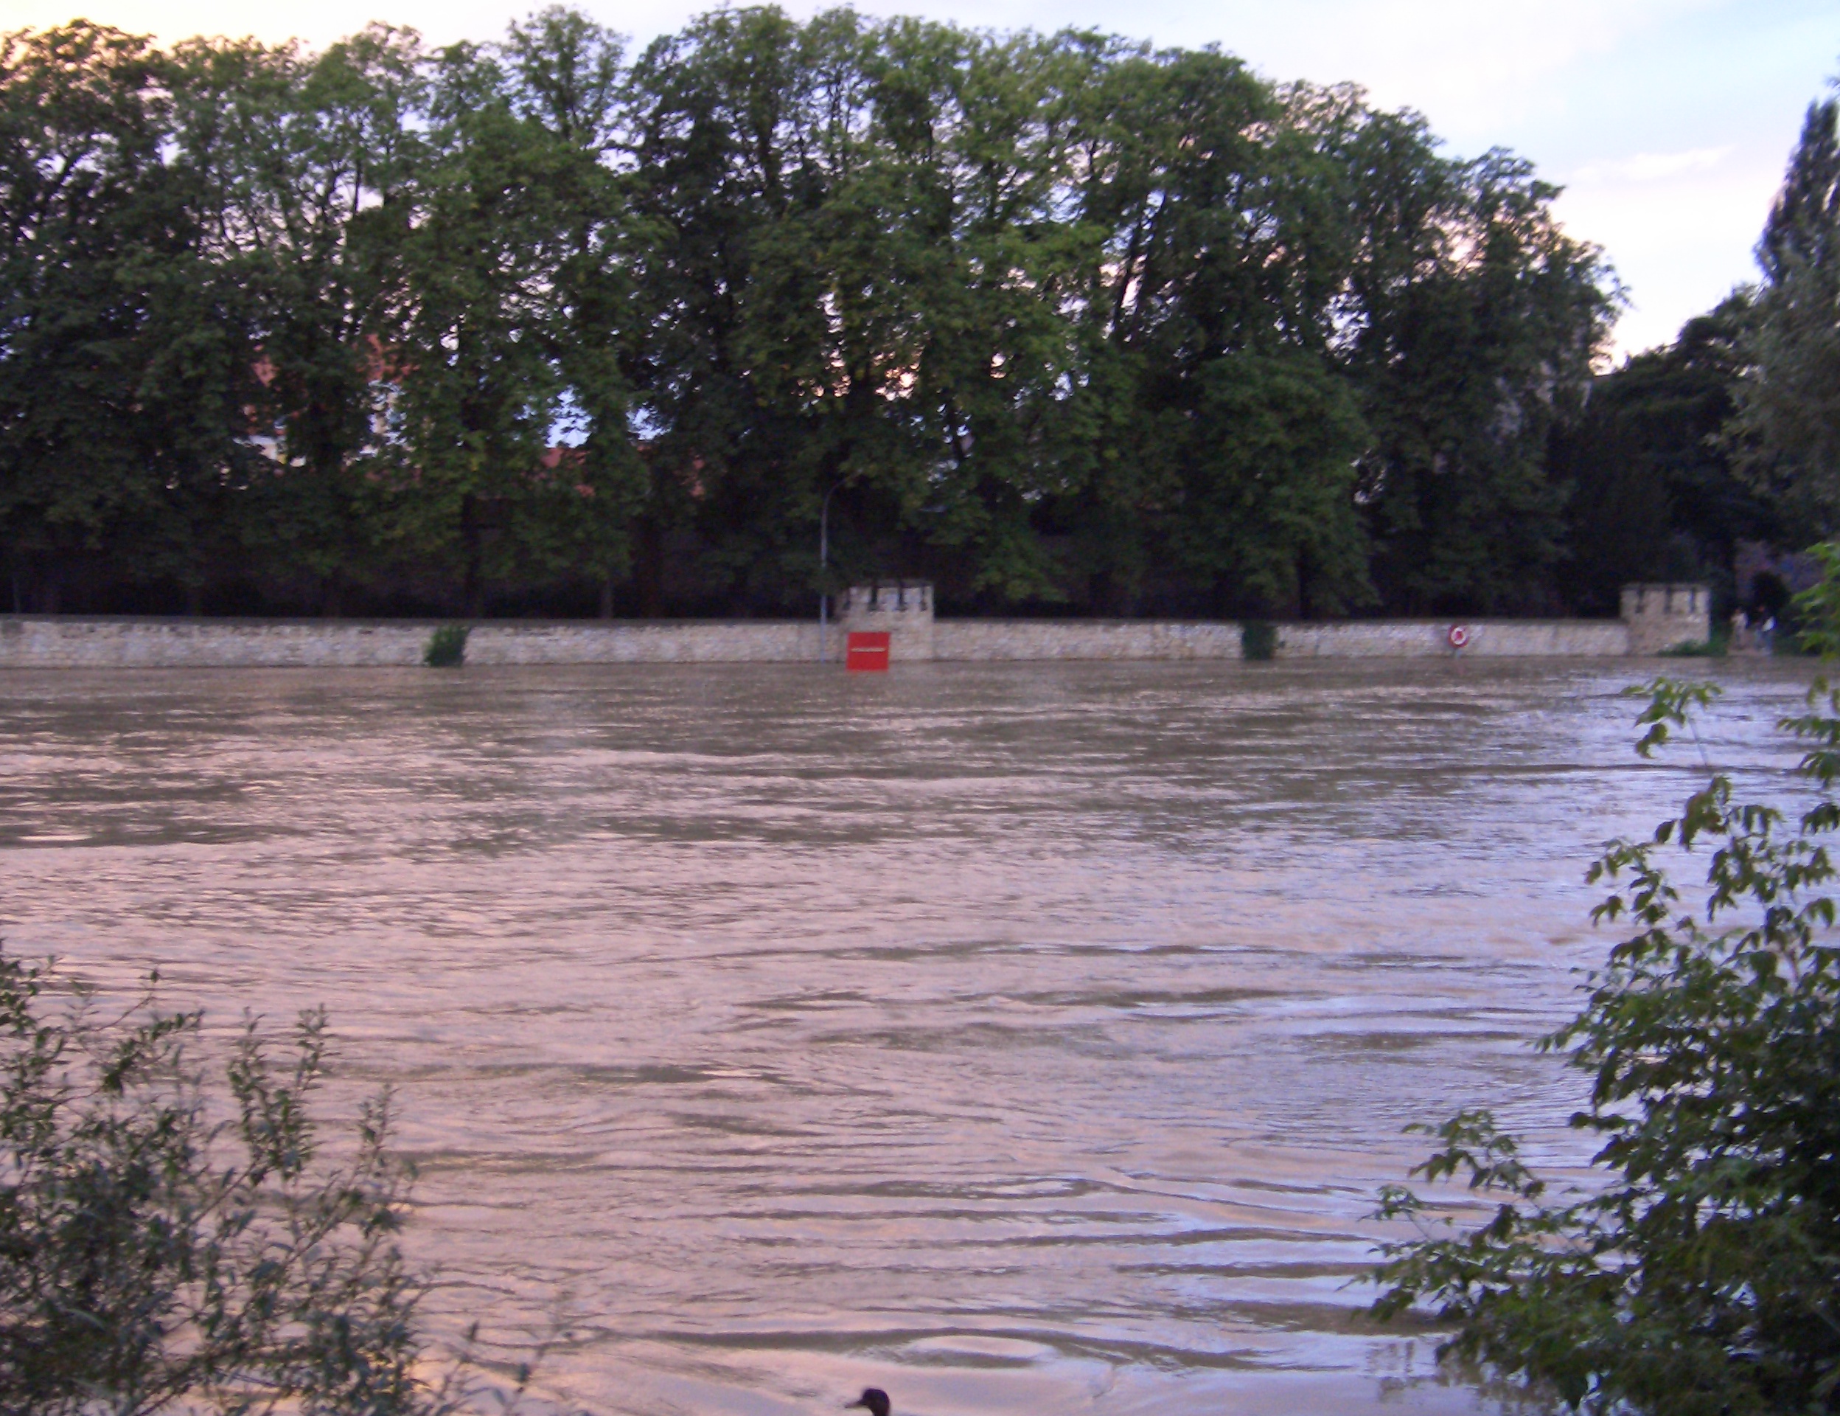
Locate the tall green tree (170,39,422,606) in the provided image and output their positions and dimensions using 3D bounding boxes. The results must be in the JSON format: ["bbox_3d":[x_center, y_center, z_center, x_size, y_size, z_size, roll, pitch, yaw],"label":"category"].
[{"bbox_3d":[-21.449,-13.042,103.000,8.910,20.870,8.300,0,2,0],"label":"tall green tree"}]

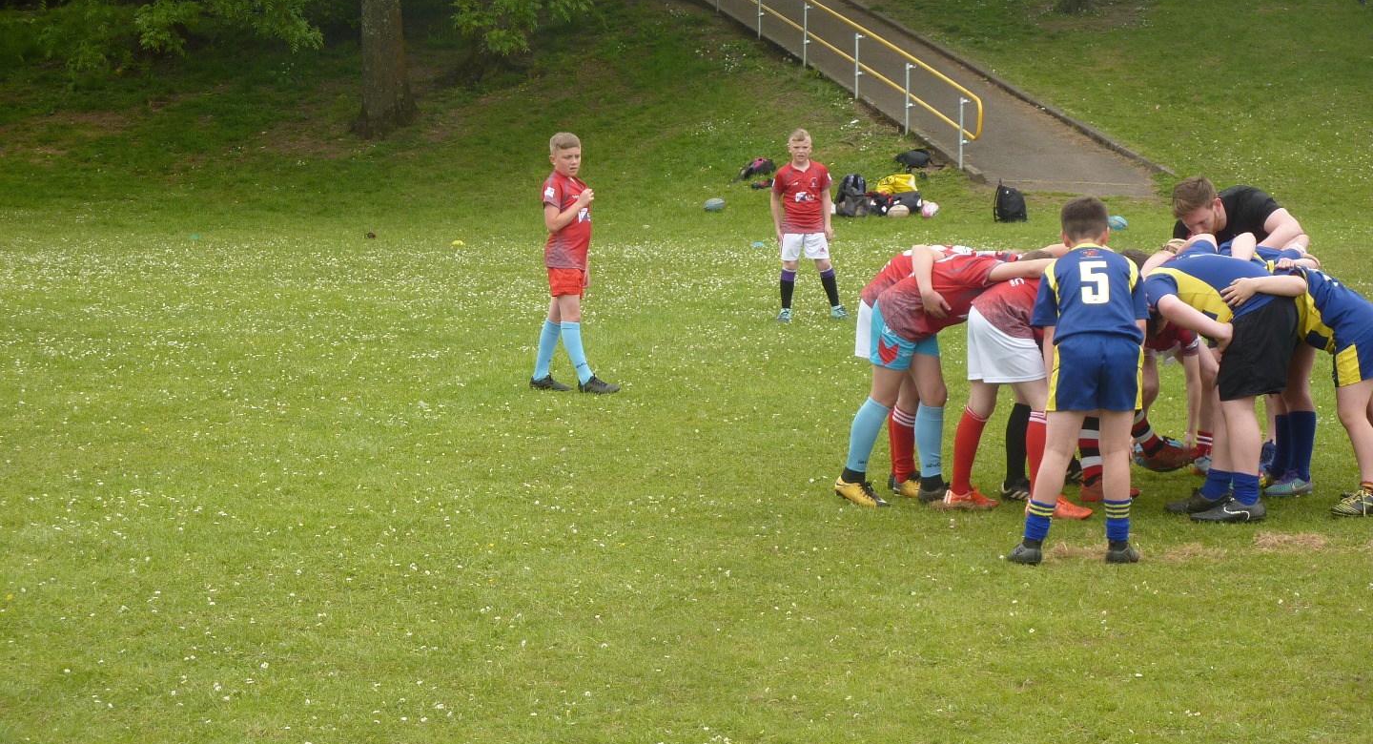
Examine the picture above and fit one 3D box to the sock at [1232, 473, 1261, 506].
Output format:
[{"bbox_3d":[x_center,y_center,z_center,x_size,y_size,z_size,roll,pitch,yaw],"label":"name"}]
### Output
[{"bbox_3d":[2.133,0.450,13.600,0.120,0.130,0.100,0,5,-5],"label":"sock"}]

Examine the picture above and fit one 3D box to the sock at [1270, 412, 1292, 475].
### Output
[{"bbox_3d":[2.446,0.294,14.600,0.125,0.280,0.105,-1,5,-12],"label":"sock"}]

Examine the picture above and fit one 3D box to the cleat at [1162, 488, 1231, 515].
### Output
[{"bbox_3d":[1.958,0.493,13.620,0.275,0.100,0.100,1,4,10],"label":"cleat"}]

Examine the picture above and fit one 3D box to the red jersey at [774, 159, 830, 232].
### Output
[{"bbox_3d":[0.840,-1.277,26.000,0.430,0.555,0.250,0,5,0],"label":"red jersey"}]

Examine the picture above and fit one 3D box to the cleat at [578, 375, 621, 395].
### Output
[{"bbox_3d":[-0.488,0.068,19.800,0.245,0.105,0.095,1,5,13],"label":"cleat"}]

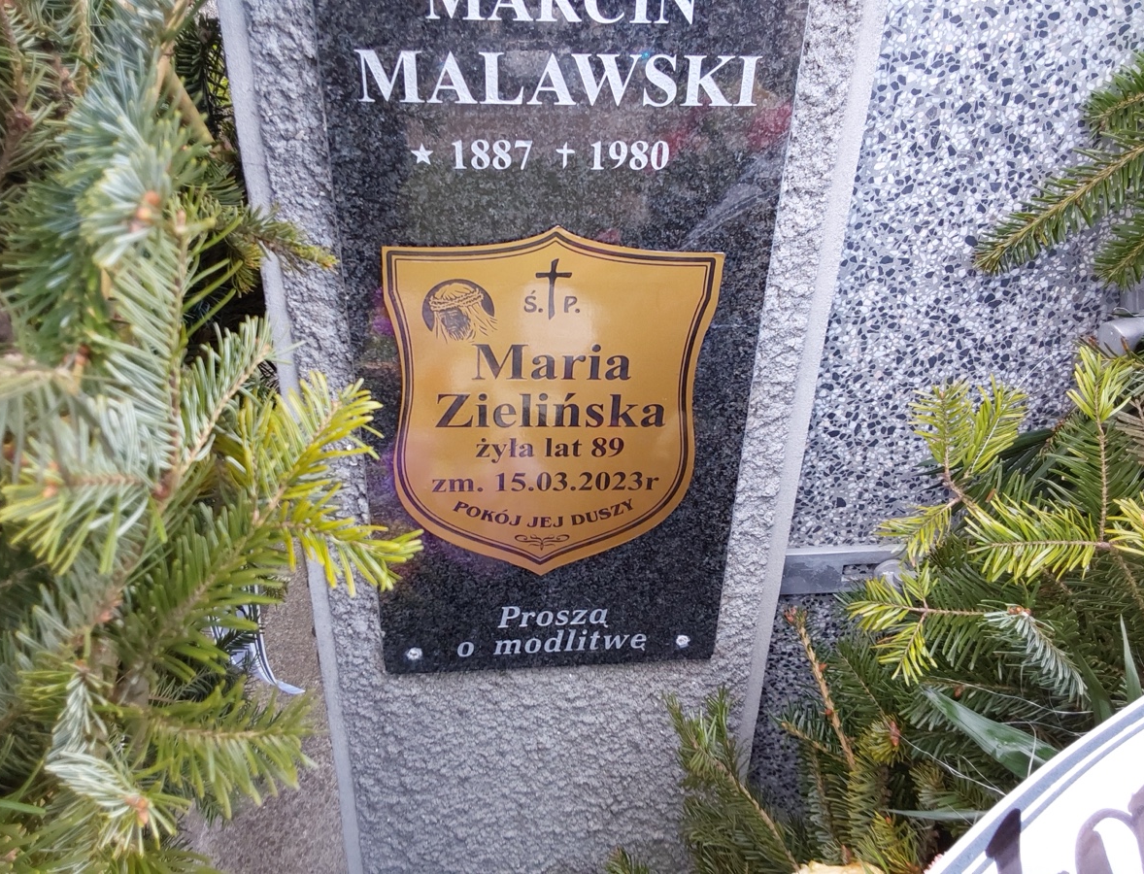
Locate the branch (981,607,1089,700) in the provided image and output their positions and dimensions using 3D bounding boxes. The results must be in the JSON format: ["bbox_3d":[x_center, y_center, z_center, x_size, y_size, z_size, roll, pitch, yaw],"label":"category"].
[{"bbox_3d":[0.323,0.149,0.655,0.036,0.084,0.026,-45,21,6],"label":"branch"}]

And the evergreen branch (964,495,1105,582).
[{"bbox_3d":[0.313,0.070,0.635,0.091,0.054,0.030,1,-9,-6],"label":"evergreen branch"}]

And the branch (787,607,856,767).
[{"bbox_3d":[0.194,0.198,0.733,0.018,0.150,0.018,-19,18,14],"label":"branch"}]

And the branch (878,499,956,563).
[{"bbox_3d":[0.245,0.065,0.665,0.052,0.020,0.034,-33,72,-11],"label":"branch"}]

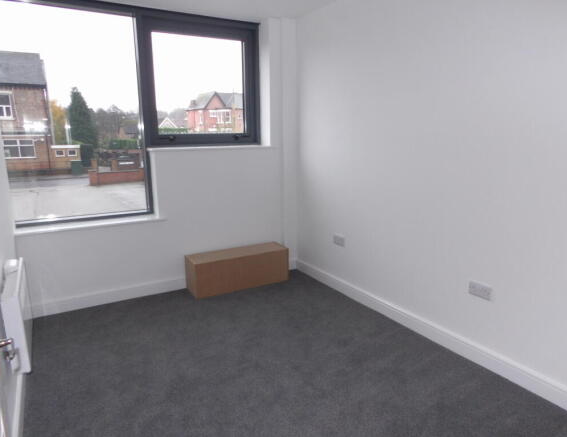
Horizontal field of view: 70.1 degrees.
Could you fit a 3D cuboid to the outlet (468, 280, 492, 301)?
[{"bbox_3d":[1.153,0.421,2.361,0.015,0.086,0.146,-7,13,-29],"label":"outlet"}]

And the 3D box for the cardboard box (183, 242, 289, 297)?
[{"bbox_3d":[-0.416,0.466,3.761,0.908,0.315,0.286,-7,13,-29],"label":"cardboard box"}]

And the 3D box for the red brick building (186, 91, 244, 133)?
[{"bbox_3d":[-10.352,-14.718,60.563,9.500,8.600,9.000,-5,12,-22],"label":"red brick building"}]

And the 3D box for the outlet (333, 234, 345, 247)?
[{"bbox_3d":[0.484,0.194,3.518,0.015,0.086,0.146,-7,13,-29],"label":"outlet"}]

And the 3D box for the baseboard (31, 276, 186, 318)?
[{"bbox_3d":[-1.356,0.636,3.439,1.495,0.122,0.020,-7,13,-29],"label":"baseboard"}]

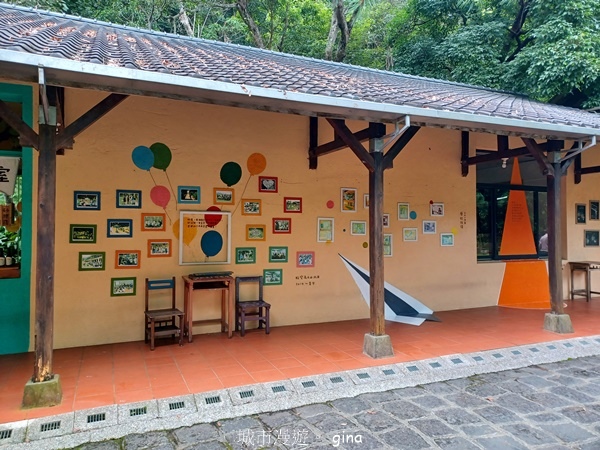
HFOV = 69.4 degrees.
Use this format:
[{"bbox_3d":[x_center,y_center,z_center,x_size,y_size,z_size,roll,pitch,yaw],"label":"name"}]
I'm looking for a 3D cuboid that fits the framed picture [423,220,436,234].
[{"bbox_3d":[2.360,0.050,7.852,0.300,0.239,0.025,1,-2,-25],"label":"framed picture"}]

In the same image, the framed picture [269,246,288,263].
[{"bbox_3d":[-0.318,0.457,6.588,0.310,0.239,0.025,1,-2,-25],"label":"framed picture"}]

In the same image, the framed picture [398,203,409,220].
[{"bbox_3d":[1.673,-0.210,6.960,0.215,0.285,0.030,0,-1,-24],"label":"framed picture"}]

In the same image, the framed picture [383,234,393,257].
[{"bbox_3d":[1.349,0.327,6.803,0.280,0.366,0.030,0,-1,-24],"label":"framed picture"}]

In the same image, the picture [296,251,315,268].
[{"bbox_3d":[0.087,0.500,6.242,0.286,0.226,0.030,0,-1,-24],"label":"picture"}]

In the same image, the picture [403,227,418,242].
[{"bbox_3d":[1.861,0.169,7.264,0.279,0.224,0.028,0,-1,-23],"label":"picture"}]

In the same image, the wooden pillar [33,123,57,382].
[{"bbox_3d":[-2.108,0.215,3.605,0.125,2.132,0.125,1,-2,-25],"label":"wooden pillar"}]

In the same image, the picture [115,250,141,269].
[{"bbox_3d":[-2.185,0.444,5.517,0.294,0.233,0.028,0,-1,-23],"label":"picture"}]

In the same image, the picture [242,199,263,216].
[{"bbox_3d":[-0.656,-0.234,5.932,0.284,0.223,0.030,0,-1,-24],"label":"picture"}]

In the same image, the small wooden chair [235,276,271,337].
[{"bbox_3d":[-0.664,1.107,6.023,0.410,0.745,0.385,0,-1,-23],"label":"small wooden chair"}]

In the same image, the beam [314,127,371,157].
[{"bbox_3d":[0.562,-1.095,5.759,0.110,0.110,1.717,0,-1,-23],"label":"beam"}]

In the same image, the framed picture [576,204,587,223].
[{"bbox_3d":[5.892,-0.228,9.079,0.300,0.410,0.025,0,-1,-23],"label":"framed picture"}]

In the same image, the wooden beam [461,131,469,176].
[{"bbox_3d":[3.145,-1.397,8.220,0.090,0.968,0.090,1,-2,-25],"label":"wooden beam"}]

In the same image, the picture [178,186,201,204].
[{"bbox_3d":[-1.499,-0.405,5.861,0.297,0.237,0.020,0,-1,-23],"label":"picture"}]

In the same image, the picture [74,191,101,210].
[{"bbox_3d":[-2.620,-0.295,5.347,0.285,0.226,0.028,0,-1,-23],"label":"picture"}]

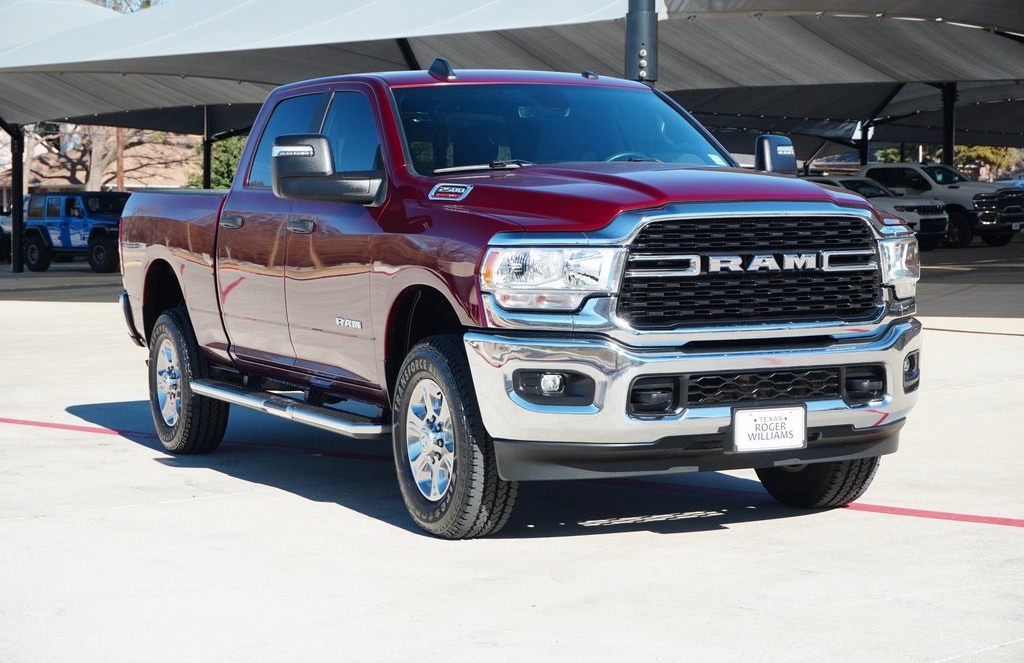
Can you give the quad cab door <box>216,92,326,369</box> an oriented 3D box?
[{"bbox_3d":[-1.176,-0.519,9.886,0.250,1.350,1.180,-2,3,-25],"label":"quad cab door"}]

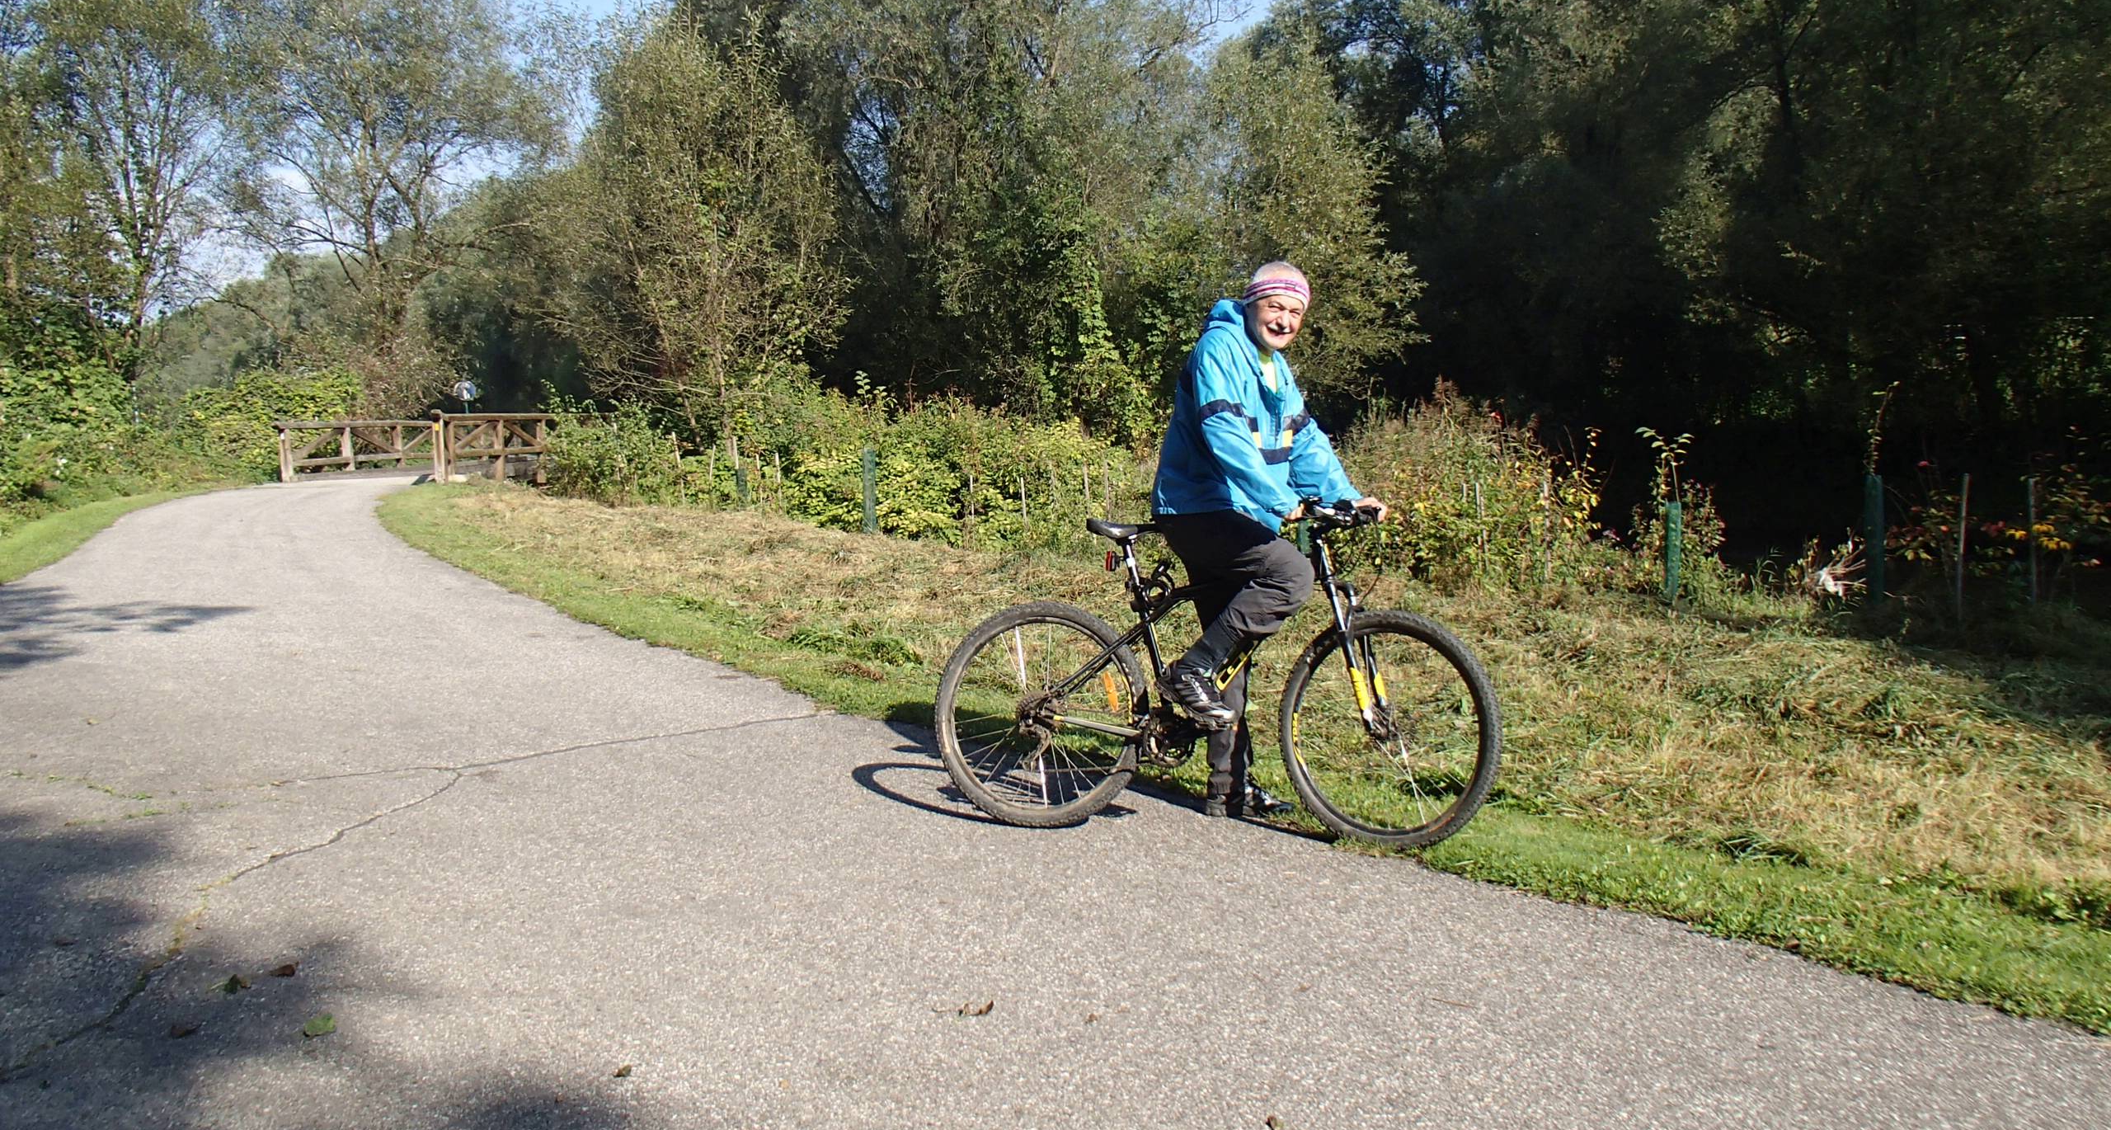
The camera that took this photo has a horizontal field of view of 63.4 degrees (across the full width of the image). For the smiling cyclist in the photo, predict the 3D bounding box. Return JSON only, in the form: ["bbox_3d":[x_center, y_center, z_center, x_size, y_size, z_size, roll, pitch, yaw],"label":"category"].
[{"bbox_3d":[0.644,-0.093,5.190,0.600,1.700,0.550,3,8,30],"label":"smiling cyclist"}]

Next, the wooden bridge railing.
[{"bbox_3d":[-10.755,-2.137,29.500,3.000,1.200,7.500,-1,7,0],"label":"wooden bridge railing"}]

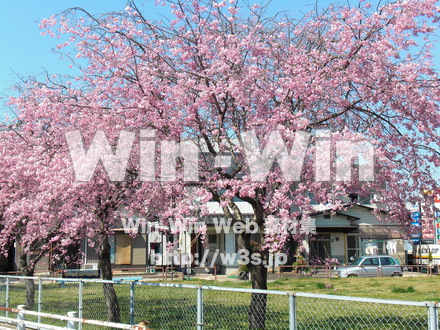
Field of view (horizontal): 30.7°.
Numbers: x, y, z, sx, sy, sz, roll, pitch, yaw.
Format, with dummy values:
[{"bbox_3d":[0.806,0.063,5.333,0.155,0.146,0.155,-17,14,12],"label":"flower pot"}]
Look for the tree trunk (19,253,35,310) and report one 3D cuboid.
[{"bbox_3d":[-5.013,3.026,20.800,0.380,1.520,0.320,0,-7,0],"label":"tree trunk"}]

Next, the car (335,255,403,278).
[{"bbox_3d":[7.834,5.506,42.213,3.360,1.430,1.430,0,-7,-2],"label":"car"}]

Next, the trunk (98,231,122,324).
[{"bbox_3d":[-2.263,2.324,16.400,0.420,1.900,0.340,0,-7,0],"label":"trunk"}]

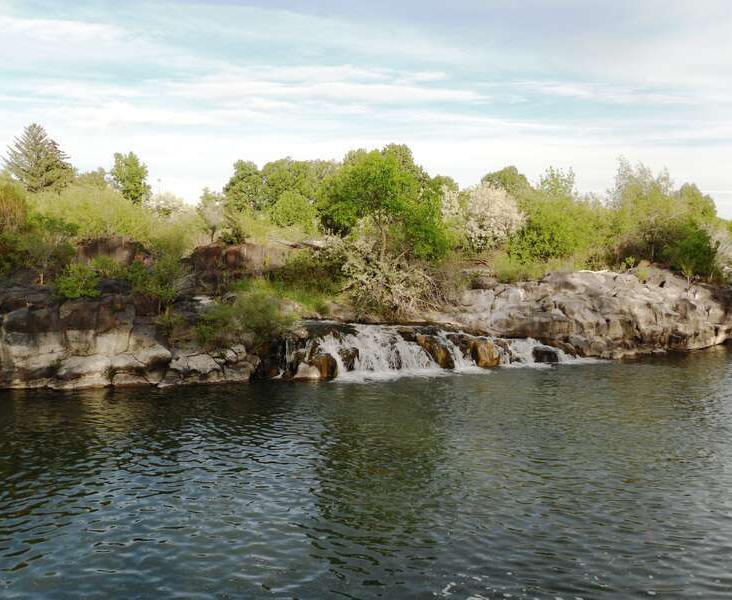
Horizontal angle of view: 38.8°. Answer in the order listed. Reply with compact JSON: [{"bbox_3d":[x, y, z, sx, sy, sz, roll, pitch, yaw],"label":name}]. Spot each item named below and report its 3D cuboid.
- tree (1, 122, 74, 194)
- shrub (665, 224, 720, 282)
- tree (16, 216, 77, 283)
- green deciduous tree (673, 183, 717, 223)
[{"bbox_3d":[-25.192,-9.962,80.000,5.540,7.240,5.500,0,4,0],"label":"tree"},{"bbox_3d":[13.145,-1.918,42.000,2.340,2.420,2.100,0,3,0],"label":"shrub"},{"bbox_3d":[-9.831,-1.523,32.000,1.850,2.170,1.800,0,4,0],"label":"tree"},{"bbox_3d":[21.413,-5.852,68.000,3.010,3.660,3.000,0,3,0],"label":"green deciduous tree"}]

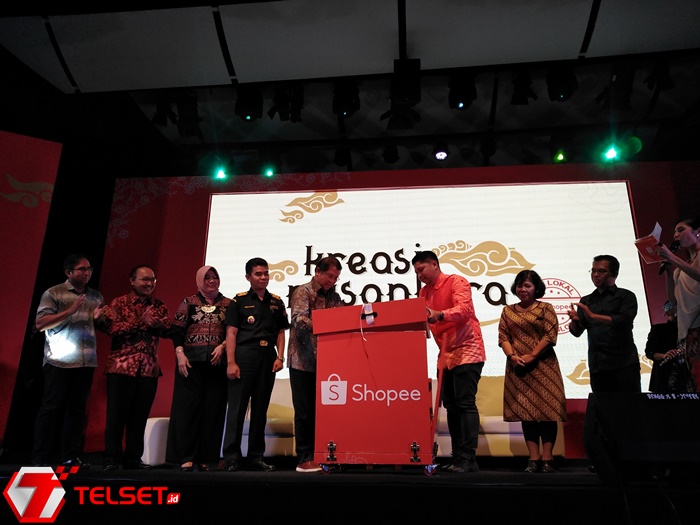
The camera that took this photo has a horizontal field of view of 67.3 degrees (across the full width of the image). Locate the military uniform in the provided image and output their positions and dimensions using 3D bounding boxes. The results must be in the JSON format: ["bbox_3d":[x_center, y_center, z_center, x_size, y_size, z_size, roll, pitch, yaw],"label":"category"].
[{"bbox_3d":[-0.751,0.917,4.240,0.480,1.388,0.320,9,-20,-25],"label":"military uniform"}]

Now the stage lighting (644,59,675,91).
[{"bbox_3d":[3.760,-2.285,6.395,0.258,0.304,0.244,-1,-18,5],"label":"stage lighting"}]

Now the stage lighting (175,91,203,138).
[{"bbox_3d":[-2.133,-1.958,6.959,0.281,0.550,0.236,-1,-18,5],"label":"stage lighting"}]

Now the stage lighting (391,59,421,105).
[{"bbox_3d":[0.707,-2.306,6.749,0.363,0.478,0.324,-1,-18,5],"label":"stage lighting"}]

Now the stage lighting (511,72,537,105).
[{"bbox_3d":[2.155,-2.175,6.542,0.266,0.329,0.251,-1,-18,5],"label":"stage lighting"}]

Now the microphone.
[{"bbox_3d":[2.164,-0.029,3.550,0.052,0.265,0.052,31,0,0],"label":"microphone"}]

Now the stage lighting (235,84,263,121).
[{"bbox_3d":[-1.330,-2.102,6.914,0.319,0.369,0.285,-1,-18,5],"label":"stage lighting"}]

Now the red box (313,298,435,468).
[{"bbox_3d":[0.214,1.013,4.171,0.850,1.200,0.720,-2,-19,7],"label":"red box"}]

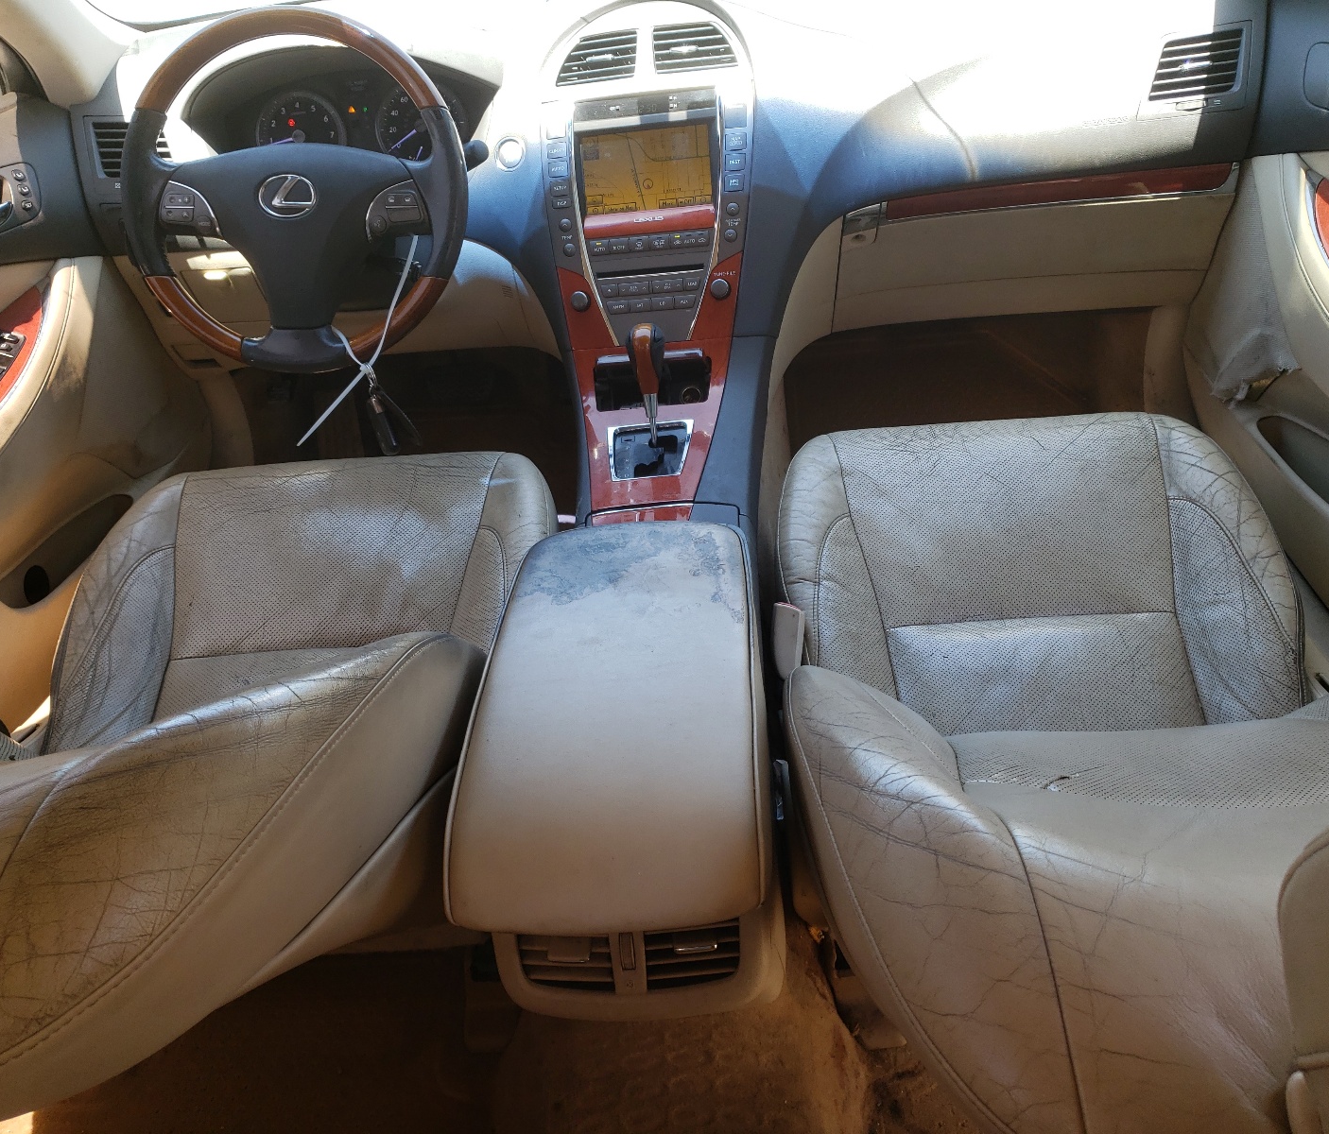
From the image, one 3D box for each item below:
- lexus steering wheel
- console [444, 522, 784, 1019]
[{"bbox_3d":[-0.401,-0.407,1.252,0.385,0.385,0.090,-4,8,4],"label":"lexus steering wheel"},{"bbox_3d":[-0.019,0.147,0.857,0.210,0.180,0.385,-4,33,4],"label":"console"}]

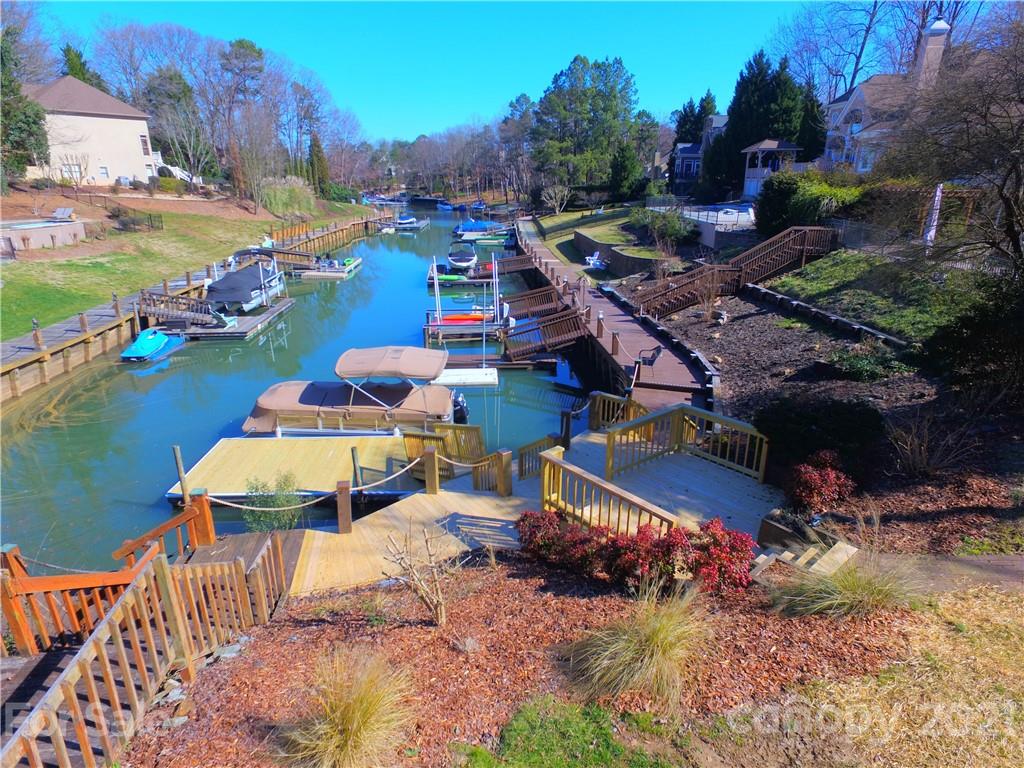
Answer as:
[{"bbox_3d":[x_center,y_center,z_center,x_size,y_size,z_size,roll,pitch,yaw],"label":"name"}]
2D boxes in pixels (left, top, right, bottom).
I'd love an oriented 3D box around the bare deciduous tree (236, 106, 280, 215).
[{"bbox_3d":[-26.922,-23.960,62.581,4.800,10.900,4.800,0,19,0],"label":"bare deciduous tree"}]

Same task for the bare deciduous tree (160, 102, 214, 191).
[{"bbox_3d":[-32.093,-23.360,58.433,5.000,8.070,5.000,-1,19,0],"label":"bare deciduous tree"}]

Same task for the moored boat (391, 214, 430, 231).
[{"bbox_3d":[-14.508,-23.084,84.559,5.700,2.300,2.600,-5,20,-14],"label":"moored boat"}]

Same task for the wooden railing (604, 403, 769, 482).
[{"bbox_3d":[3.069,1.308,10.407,2.150,0.970,1.940,-14,23,-34],"label":"wooden railing"}]

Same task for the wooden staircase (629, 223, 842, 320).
[{"bbox_3d":[8.043,-4.110,21.838,6.700,3.250,1.400,-1,19,0],"label":"wooden staircase"}]

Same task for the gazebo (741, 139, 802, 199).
[{"bbox_3d":[25.156,-20.890,57.349,4.900,5.600,4.900,9,21,25],"label":"gazebo"}]

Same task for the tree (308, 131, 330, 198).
[{"bbox_3d":[-29.063,-32.930,88.996,2.900,9.590,2.900,-1,19,0],"label":"tree"}]

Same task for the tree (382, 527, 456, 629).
[{"bbox_3d":[-1.053,2.216,6.809,0.820,1.300,0.800,0,19,0],"label":"tree"}]

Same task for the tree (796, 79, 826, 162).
[{"bbox_3d":[31.196,-26.926,61.622,3.900,9.000,3.900,8,21,23],"label":"tree"}]

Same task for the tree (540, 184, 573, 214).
[{"bbox_3d":[6.178,-25.311,81.213,4.300,3.940,4.300,-1,19,0],"label":"tree"}]

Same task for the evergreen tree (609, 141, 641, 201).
[{"bbox_3d":[16.805,-31.470,87.605,4.800,8.500,4.800,-1,19,0],"label":"evergreen tree"}]

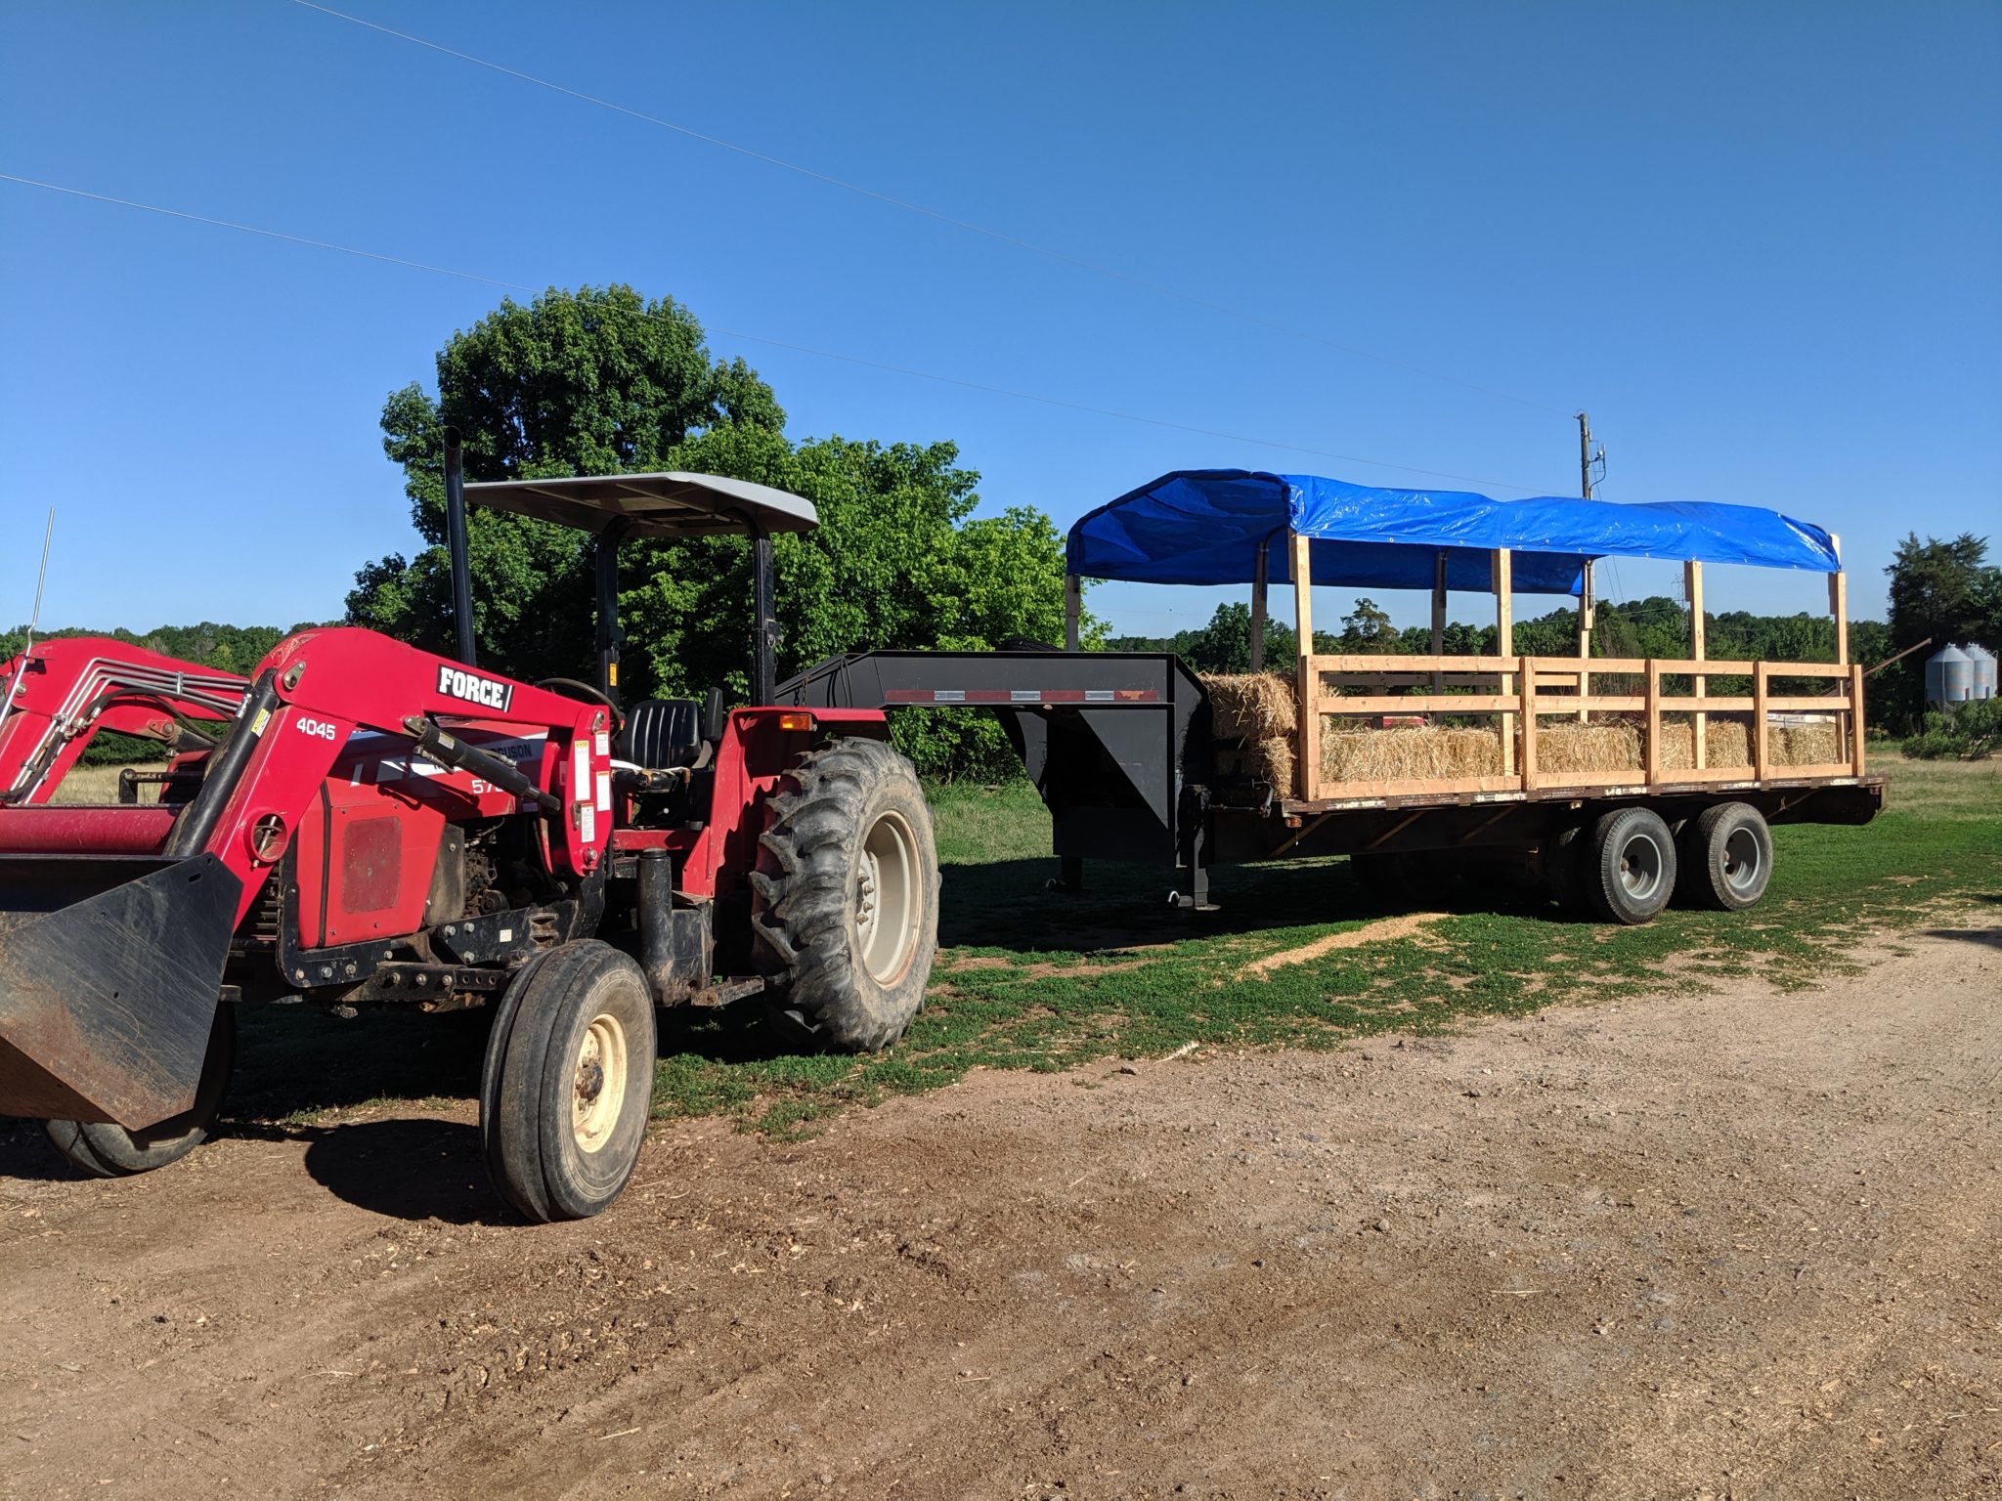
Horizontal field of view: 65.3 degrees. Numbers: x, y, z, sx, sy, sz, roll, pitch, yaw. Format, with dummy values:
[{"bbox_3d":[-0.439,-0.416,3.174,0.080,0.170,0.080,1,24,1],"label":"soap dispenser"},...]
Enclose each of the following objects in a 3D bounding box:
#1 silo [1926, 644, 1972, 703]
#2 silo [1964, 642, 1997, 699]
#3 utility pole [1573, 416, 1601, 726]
[{"bbox_3d":[60.913,-3.733,99.994,2.650,6.200,2.650,-2,0,34],"label":"silo"},{"bbox_3d":[63.973,-3.934,102.494,2.650,6.200,2.650,-2,0,34],"label":"silo"},{"bbox_3d":[15.568,-3.936,40.990,0.700,9.870,0.400,-2,0,6],"label":"utility pole"}]

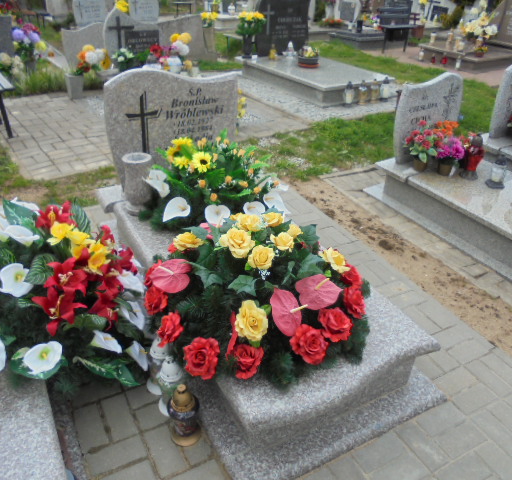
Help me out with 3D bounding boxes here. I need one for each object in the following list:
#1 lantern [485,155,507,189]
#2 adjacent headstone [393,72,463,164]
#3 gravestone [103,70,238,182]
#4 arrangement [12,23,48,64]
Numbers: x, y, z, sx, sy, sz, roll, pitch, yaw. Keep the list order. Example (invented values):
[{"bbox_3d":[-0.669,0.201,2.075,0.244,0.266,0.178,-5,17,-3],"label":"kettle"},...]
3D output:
[{"bbox_3d":[1.664,-0.477,3.282,0.125,0.215,0.125,-14,35,-25],"label":"lantern"},{"bbox_3d":[1.285,-0.915,3.593,0.590,0.639,0.085,-14,34,-26],"label":"adjacent headstone"},{"bbox_3d":[-0.470,-0.659,2.858,0.780,0.685,0.080,-14,35,-25],"label":"gravestone"},{"bbox_3d":[-2.876,-2.482,6.118,0.440,0.470,0.380,-14,34,-26],"label":"arrangement"}]

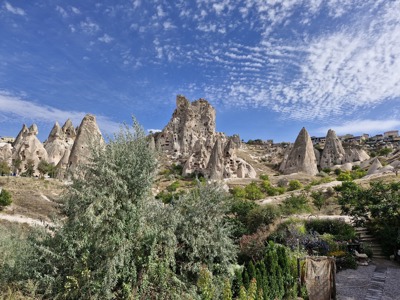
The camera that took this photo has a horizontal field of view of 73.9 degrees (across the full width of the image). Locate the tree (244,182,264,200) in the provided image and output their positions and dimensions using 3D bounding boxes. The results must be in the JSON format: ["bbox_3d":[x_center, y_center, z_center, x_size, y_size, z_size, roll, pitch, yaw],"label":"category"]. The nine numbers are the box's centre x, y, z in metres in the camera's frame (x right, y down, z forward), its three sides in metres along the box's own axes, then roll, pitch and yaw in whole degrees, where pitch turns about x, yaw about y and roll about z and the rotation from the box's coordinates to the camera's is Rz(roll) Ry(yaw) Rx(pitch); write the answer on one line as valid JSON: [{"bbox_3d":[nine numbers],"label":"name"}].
[{"bbox_3d":[9.230,7.030,45.000,3.320,3.050,3.150,0,-5,0],"label":"tree"}]

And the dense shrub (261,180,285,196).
[{"bbox_3d":[13.370,7.100,49.000,4.340,2.950,4.120,0,-5,0],"label":"dense shrub"}]

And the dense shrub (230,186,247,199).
[{"bbox_3d":[6.520,7.200,45.000,2.650,2.030,2.520,0,-5,0],"label":"dense shrub"}]

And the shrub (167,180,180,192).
[{"bbox_3d":[-5.380,7.420,54.000,2.790,2.440,2.650,0,-5,0],"label":"shrub"}]

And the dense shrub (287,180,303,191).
[{"bbox_3d":[19.550,7.350,55.000,3.240,2.070,3.080,0,-5,0],"label":"dense shrub"}]

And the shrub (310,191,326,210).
[{"bbox_3d":[13.370,5.700,30.000,1.770,2.260,1.680,0,-5,0],"label":"shrub"}]

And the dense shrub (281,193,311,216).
[{"bbox_3d":[10.420,5.840,29.000,3.210,2.400,3.050,0,-5,0],"label":"dense shrub"}]

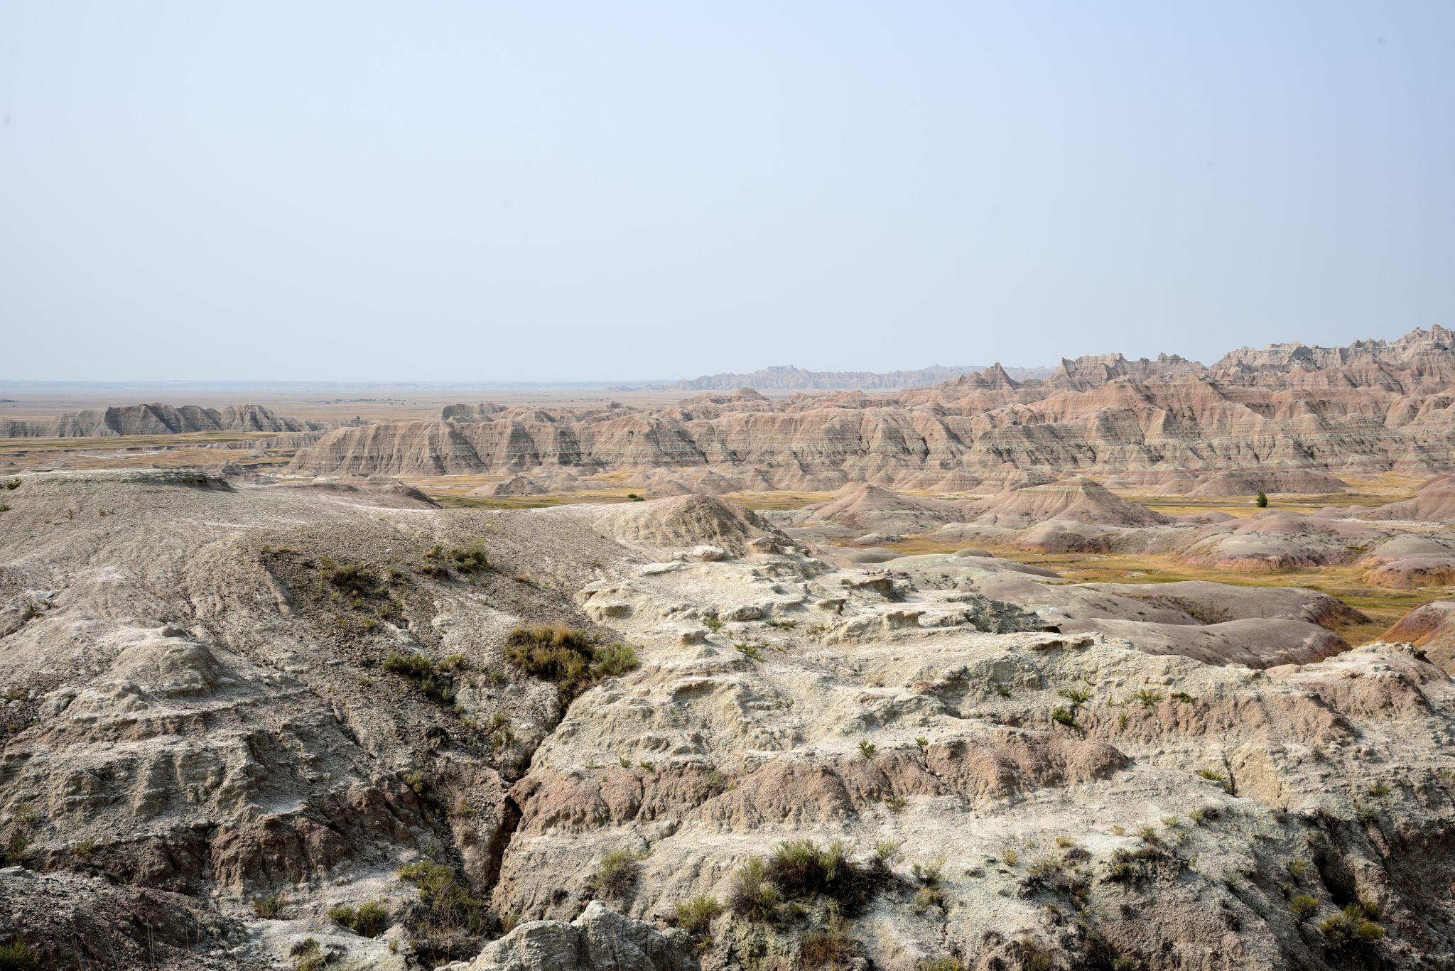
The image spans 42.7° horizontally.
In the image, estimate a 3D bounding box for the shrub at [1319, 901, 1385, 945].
[{"bbox_3d":[6.886,4.819,20.500,0.727,0.370,0.618,0,3,0],"label":"shrub"}]

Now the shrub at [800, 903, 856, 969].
[{"bbox_3d":[1.001,4.485,18.500,0.565,0.584,0.481,0,3,0],"label":"shrub"}]

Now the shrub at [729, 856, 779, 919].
[{"bbox_3d":[0.265,4.177,19.300,0.519,0.600,0.500,0,3,0],"label":"shrub"}]

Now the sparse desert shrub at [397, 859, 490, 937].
[{"bbox_3d":[-3.203,4.661,21.000,1.053,0.746,0.895,0,3,0],"label":"sparse desert shrub"}]

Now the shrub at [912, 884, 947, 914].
[{"bbox_3d":[2.176,4.445,20.000,0.379,0.267,0.322,0,3,0],"label":"shrub"}]

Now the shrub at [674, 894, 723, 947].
[{"bbox_3d":[-0.310,4.560,19.500,0.513,0.483,0.436,0,3,0],"label":"shrub"}]

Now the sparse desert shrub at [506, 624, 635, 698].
[{"bbox_3d":[-2.353,2.653,28.000,2.020,0.970,1.300,0,3,0],"label":"sparse desert shrub"}]

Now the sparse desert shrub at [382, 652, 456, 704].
[{"bbox_3d":[-4.473,2.798,27.000,1.073,0.660,0.850,0,3,0],"label":"sparse desert shrub"}]

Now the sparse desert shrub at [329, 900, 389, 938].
[{"bbox_3d":[-3.961,4.659,20.000,0.648,0.309,0.551,0,3,0],"label":"sparse desert shrub"}]

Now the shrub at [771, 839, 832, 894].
[{"bbox_3d":[0.795,4.096,20.000,0.648,0.540,0.580,0,3,0],"label":"shrub"}]

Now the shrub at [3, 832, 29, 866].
[{"bbox_3d":[-8.425,4.311,22.000,0.296,0.372,0.251,0,3,0],"label":"shrub"}]

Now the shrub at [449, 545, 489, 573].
[{"bbox_3d":[-5.006,1.431,36.000,0.792,0.500,0.700,0,3,0],"label":"shrub"}]

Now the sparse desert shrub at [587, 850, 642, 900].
[{"bbox_3d":[-1.216,4.188,20.000,0.587,0.480,0.520,0,3,0],"label":"sparse desert shrub"}]

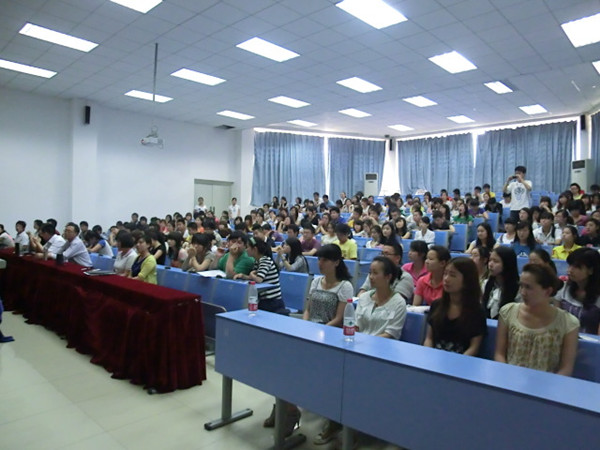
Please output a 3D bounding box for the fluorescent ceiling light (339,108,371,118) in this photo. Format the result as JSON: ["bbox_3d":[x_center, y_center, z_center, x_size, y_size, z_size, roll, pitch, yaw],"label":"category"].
[{"bbox_3d":[1.908,-3.863,14.351,0.600,0.070,1.200,2,2,43],"label":"fluorescent ceiling light"}]

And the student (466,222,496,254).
[{"bbox_3d":[2.313,0.557,5.309,0.460,1.150,0.680,2,2,43],"label":"student"}]

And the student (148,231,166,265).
[{"bbox_3d":[-2.054,0.642,5.865,0.460,1.140,0.680,2,2,43],"label":"student"}]

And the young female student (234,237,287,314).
[{"bbox_3d":[-0.426,0.710,4.053,0.650,1.190,0.450,0,2,-18],"label":"young female student"}]

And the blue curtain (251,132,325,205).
[{"bbox_3d":[-0.439,-2.203,16.953,3.070,2.930,0.180,0,2,-17],"label":"blue curtain"}]

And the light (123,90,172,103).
[{"bbox_3d":[-4.142,-3.577,11.463,0.600,0.080,1.200,2,3,43],"label":"light"}]

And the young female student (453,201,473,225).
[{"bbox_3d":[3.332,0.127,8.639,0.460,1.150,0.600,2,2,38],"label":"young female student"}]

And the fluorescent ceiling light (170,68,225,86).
[{"bbox_3d":[-2.340,-3.472,9.773,0.600,0.070,1.200,2,2,43],"label":"fluorescent ceiling light"}]

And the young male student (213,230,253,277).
[{"bbox_3d":[-0.767,0.697,5.027,0.520,1.245,0.700,1,2,33],"label":"young male student"}]

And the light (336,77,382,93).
[{"bbox_3d":[1.500,-3.492,10.420,0.600,0.070,1.200,2,2,43],"label":"light"}]

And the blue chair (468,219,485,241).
[{"bbox_3d":[3.016,0.282,7.426,0.480,0.820,0.450,2,3,43],"label":"blue chair"}]

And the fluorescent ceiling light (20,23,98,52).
[{"bbox_3d":[-4.417,-3.454,7.622,0.600,0.080,1.200,2,3,43],"label":"fluorescent ceiling light"}]

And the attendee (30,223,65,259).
[{"bbox_3d":[-3.799,0.601,6.371,0.550,1.250,0.750,2,2,43],"label":"attendee"}]

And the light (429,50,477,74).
[{"bbox_3d":[3.220,-3.414,8.711,0.600,0.070,1.200,2,2,43],"label":"light"}]

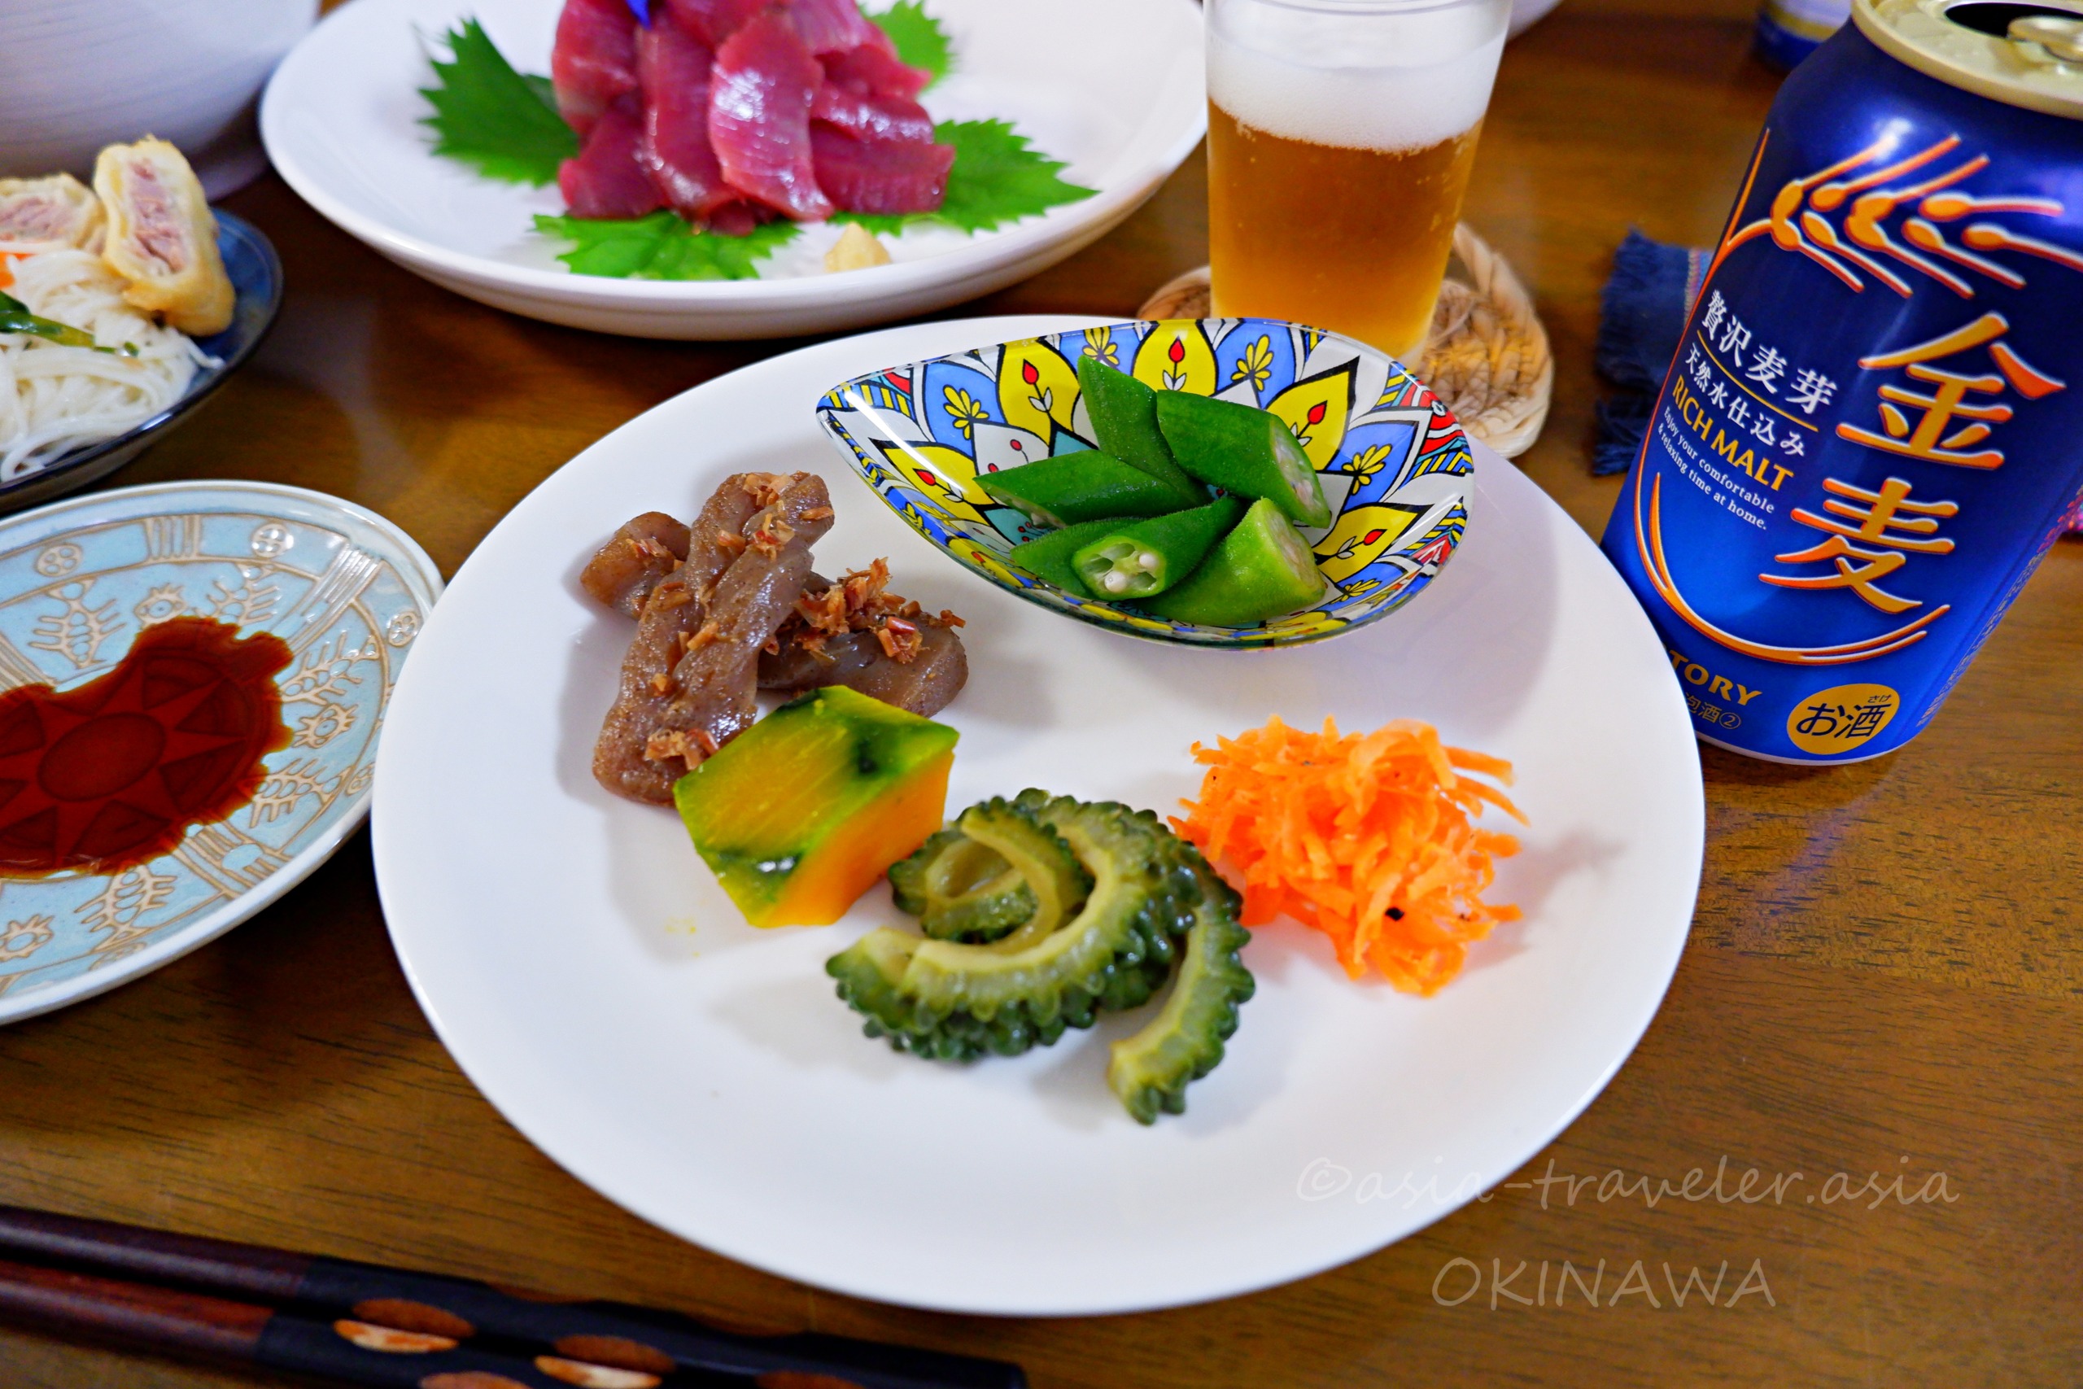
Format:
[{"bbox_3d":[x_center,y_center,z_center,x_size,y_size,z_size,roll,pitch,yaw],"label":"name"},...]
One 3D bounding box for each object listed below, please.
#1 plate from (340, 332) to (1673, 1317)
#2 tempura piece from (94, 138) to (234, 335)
[{"bbox_3d":[0.000,0.002,0.243,0.222,0.025,0.222,0,47,0],"label":"plate"},{"bbox_3d":[-0.204,-0.106,0.310,0.022,0.039,0.024,-26,11,-18],"label":"tempura piece"}]

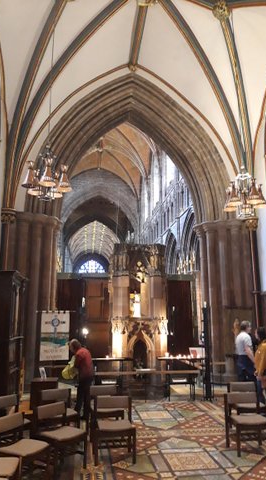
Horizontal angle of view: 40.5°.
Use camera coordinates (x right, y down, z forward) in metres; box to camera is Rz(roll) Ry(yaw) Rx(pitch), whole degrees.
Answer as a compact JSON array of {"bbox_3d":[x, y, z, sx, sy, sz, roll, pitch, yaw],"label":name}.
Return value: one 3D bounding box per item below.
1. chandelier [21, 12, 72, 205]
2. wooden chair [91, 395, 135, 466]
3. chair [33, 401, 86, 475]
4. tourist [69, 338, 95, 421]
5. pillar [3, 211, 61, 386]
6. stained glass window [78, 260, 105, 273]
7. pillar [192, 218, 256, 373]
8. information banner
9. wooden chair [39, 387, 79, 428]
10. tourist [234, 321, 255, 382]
[{"bbox_3d":[-1.782,-2.951,7.754,1.004,4.407,1.004,1,-11,-6],"label":"chandelier"},{"bbox_3d":[-0.262,2.683,5.127,0.543,0.769,0.492,1,-11,-6],"label":"wooden chair"},{"bbox_3d":[-0.960,2.617,4.790,0.471,0.769,0.523,-11,-16,43],"label":"chair"},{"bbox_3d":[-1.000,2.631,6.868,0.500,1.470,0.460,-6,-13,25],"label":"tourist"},{"bbox_3d":[-2.765,1.633,10.004,1.400,4.700,1.400,2,-12,-8],"label":"pillar"},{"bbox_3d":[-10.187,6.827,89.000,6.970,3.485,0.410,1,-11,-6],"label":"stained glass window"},{"bbox_3d":[2.653,1.673,10.501,1.333,4.510,1.281,1,-11,-6],"label":"pillar"},{"bbox_3d":[-1.884,2.288,8.632,0.687,1.199,0.051,1,-11,-6],"label":"information banner"},{"bbox_3d":[-1.147,2.714,5.498,0.520,0.750,0.490,5,-13,-24],"label":"wooden chair"},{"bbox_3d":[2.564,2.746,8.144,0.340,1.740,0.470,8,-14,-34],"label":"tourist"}]

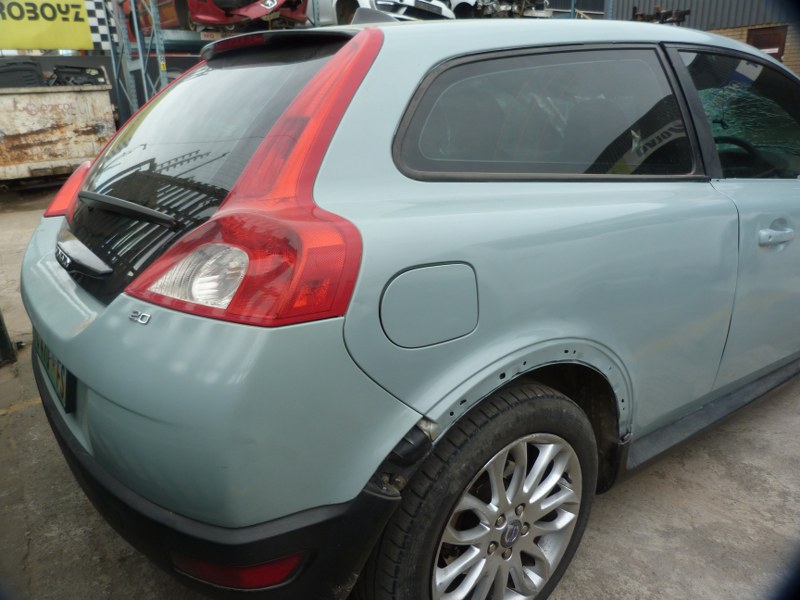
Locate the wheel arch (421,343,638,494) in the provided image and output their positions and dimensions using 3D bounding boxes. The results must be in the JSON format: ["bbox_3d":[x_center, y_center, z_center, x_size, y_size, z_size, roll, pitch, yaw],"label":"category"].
[{"bbox_3d":[0.264,0.279,1.256,0.680,0.440,0.170,-15,22,-35],"label":"wheel arch"}]

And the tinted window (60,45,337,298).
[{"bbox_3d":[-0.610,-0.350,1.416,1.080,0.180,0.670,21,73,49],"label":"tinted window"}]

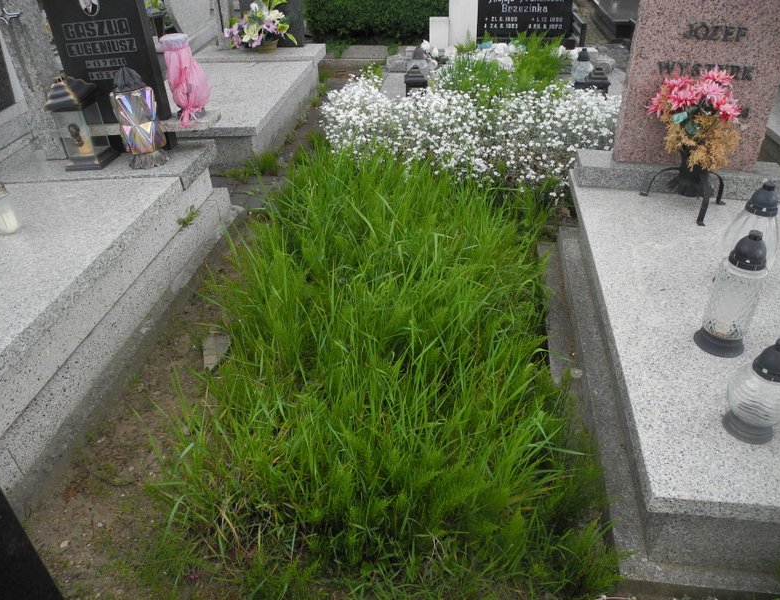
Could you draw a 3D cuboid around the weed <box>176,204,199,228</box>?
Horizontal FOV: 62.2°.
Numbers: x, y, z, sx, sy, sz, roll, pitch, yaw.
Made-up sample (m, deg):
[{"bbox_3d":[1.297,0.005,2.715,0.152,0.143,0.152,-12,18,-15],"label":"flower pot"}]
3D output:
[{"bbox_3d":[-0.898,-0.375,2.870,0.070,0.070,0.130,2,35,8],"label":"weed"}]

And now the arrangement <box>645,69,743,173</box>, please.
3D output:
[{"bbox_3d":[1.020,-0.597,2.208,0.325,0.347,0.269,2,35,8],"label":"arrangement"}]

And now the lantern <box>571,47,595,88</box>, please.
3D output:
[{"bbox_3d":[1.179,-1.412,3.974,0.150,0.270,0.150,2,35,8],"label":"lantern"}]

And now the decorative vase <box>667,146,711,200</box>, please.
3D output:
[{"bbox_3d":[1.076,-0.464,2.317,0.157,0.190,0.157,2,35,8],"label":"decorative vase"}]

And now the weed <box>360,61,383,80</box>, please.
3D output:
[{"bbox_3d":[-0.137,-1.697,4.805,0.170,0.180,0.170,2,35,8],"label":"weed"}]

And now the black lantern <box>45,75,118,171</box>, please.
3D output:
[{"bbox_3d":[-1.367,-0.791,2.861,0.172,0.387,0.172,2,35,8],"label":"black lantern"}]

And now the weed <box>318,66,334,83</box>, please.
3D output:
[{"bbox_3d":[-0.486,-1.725,4.951,0.130,0.130,0.130,2,35,8],"label":"weed"}]

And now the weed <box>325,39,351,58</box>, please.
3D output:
[{"bbox_3d":[-0.411,-2.005,5.160,0.200,0.170,0.180,2,35,8],"label":"weed"}]

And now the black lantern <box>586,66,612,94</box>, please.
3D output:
[{"bbox_3d":[1.153,-1.160,3.624,0.145,0.265,0.145,2,35,8],"label":"black lantern"}]

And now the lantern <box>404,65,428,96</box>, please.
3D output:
[{"bbox_3d":[0.160,-1.242,3.818,0.145,0.265,0.145,2,35,8],"label":"lantern"}]

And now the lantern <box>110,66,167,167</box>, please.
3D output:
[{"bbox_3d":[-1.096,-0.804,2.830,0.191,0.414,0.191,2,35,8],"label":"lantern"}]

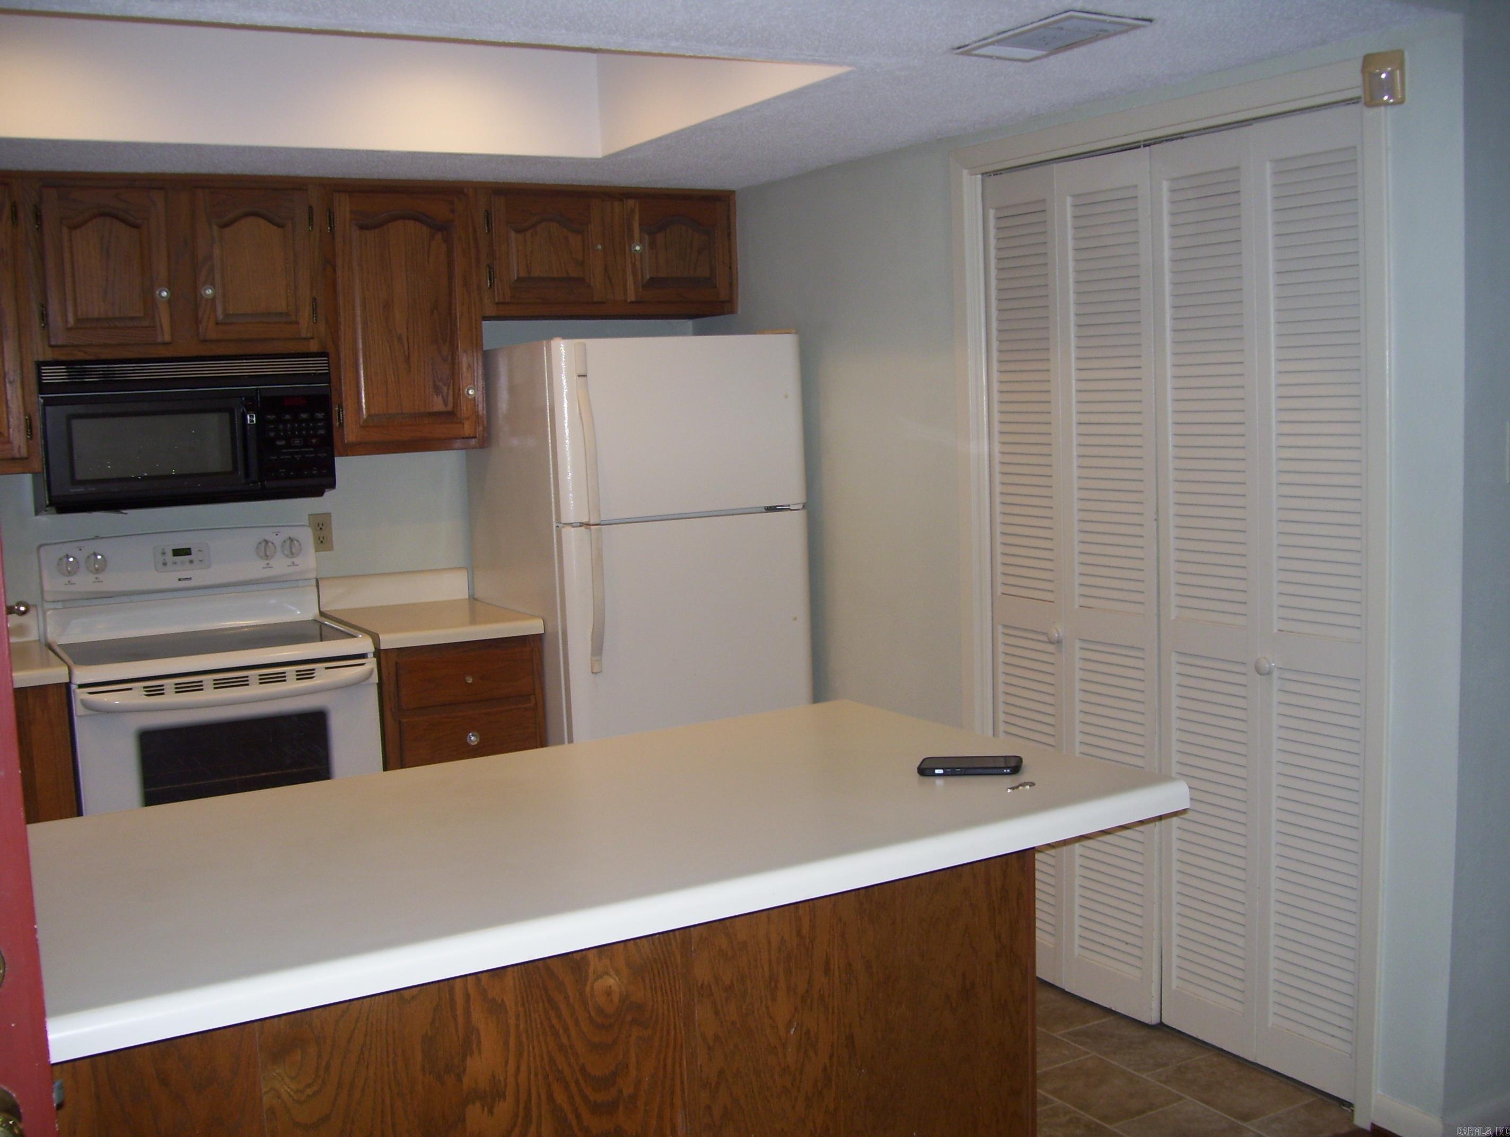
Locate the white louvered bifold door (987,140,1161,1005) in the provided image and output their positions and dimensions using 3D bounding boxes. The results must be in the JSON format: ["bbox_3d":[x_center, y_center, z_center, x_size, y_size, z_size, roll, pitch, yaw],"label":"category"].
[{"bbox_3d":[0.777,0.044,3.896,0.040,2.038,0.610,-6,7,-30],"label":"white louvered bifold door"}]

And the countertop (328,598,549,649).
[{"bbox_3d":[-0.983,0.163,4.710,0.477,0.039,0.655,-6,7,-30],"label":"countertop"}]

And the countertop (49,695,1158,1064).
[{"bbox_3d":[-0.297,0.396,2.395,1.725,0.042,0.910,-6,7,-30],"label":"countertop"}]

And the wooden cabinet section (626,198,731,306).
[{"bbox_3d":[-0.312,-1.031,5.182,0.395,0.335,0.330,-6,7,-30],"label":"wooden cabinet section"}]

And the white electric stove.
[{"bbox_3d":[-1.506,0.516,4.406,0.759,1.187,0.670,-6,7,-30],"label":"white electric stove"}]

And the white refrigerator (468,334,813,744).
[{"bbox_3d":[-0.357,0.163,4.896,0.758,1.707,0.860,-6,7,-30],"label":"white refrigerator"}]

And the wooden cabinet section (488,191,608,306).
[{"bbox_3d":[-0.706,-0.988,4.953,0.390,0.335,0.330,-6,7,-30],"label":"wooden cabinet section"}]

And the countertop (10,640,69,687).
[{"bbox_3d":[-2.049,0.265,4.106,0.408,0.039,0.615,-6,7,-30],"label":"countertop"}]

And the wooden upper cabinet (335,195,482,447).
[{"bbox_3d":[-1.083,-0.740,4.758,0.455,0.770,0.340,-6,7,-30],"label":"wooden upper cabinet"}]

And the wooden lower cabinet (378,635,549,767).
[{"bbox_3d":[-0.972,0.616,4.772,0.472,0.875,0.620,-6,7,-30],"label":"wooden lower cabinet"}]

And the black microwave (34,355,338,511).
[{"bbox_3d":[-1.620,-0.388,4.446,0.758,0.405,0.385,-6,7,-30],"label":"black microwave"}]

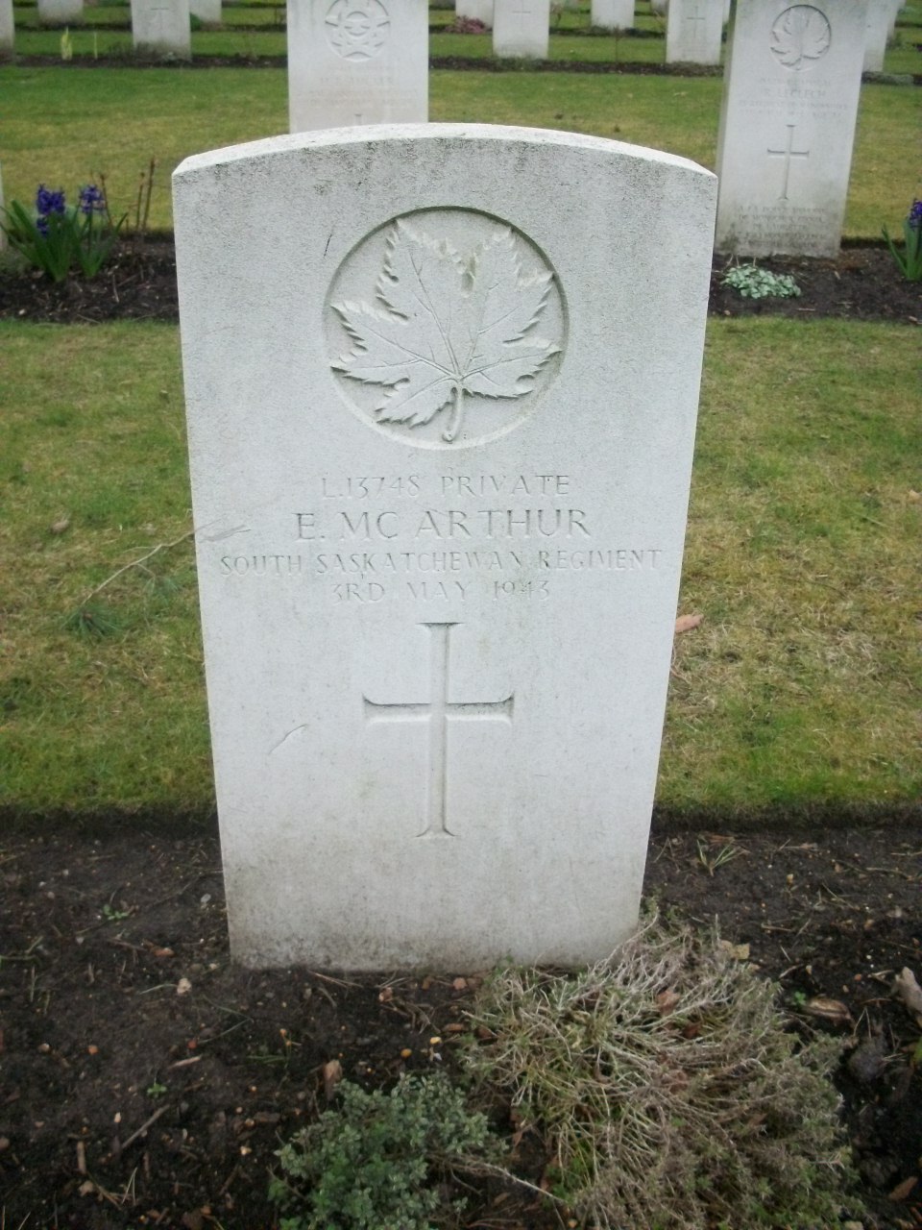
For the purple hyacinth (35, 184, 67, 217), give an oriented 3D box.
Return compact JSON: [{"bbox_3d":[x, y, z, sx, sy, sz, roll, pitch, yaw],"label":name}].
[{"bbox_3d":[-1.047,-1.057,3.170,0.075,0.078,0.068,-1,27,-5],"label":"purple hyacinth"}]

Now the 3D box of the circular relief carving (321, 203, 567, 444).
[{"bbox_3d":[-0.011,-0.205,0.894,0.175,0.176,0.018,-1,27,-5],"label":"circular relief carving"}]

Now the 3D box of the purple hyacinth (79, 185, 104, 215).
[{"bbox_3d":[-0.948,-1.064,3.190,0.064,0.077,0.062,-1,27,-5],"label":"purple hyacinth"}]

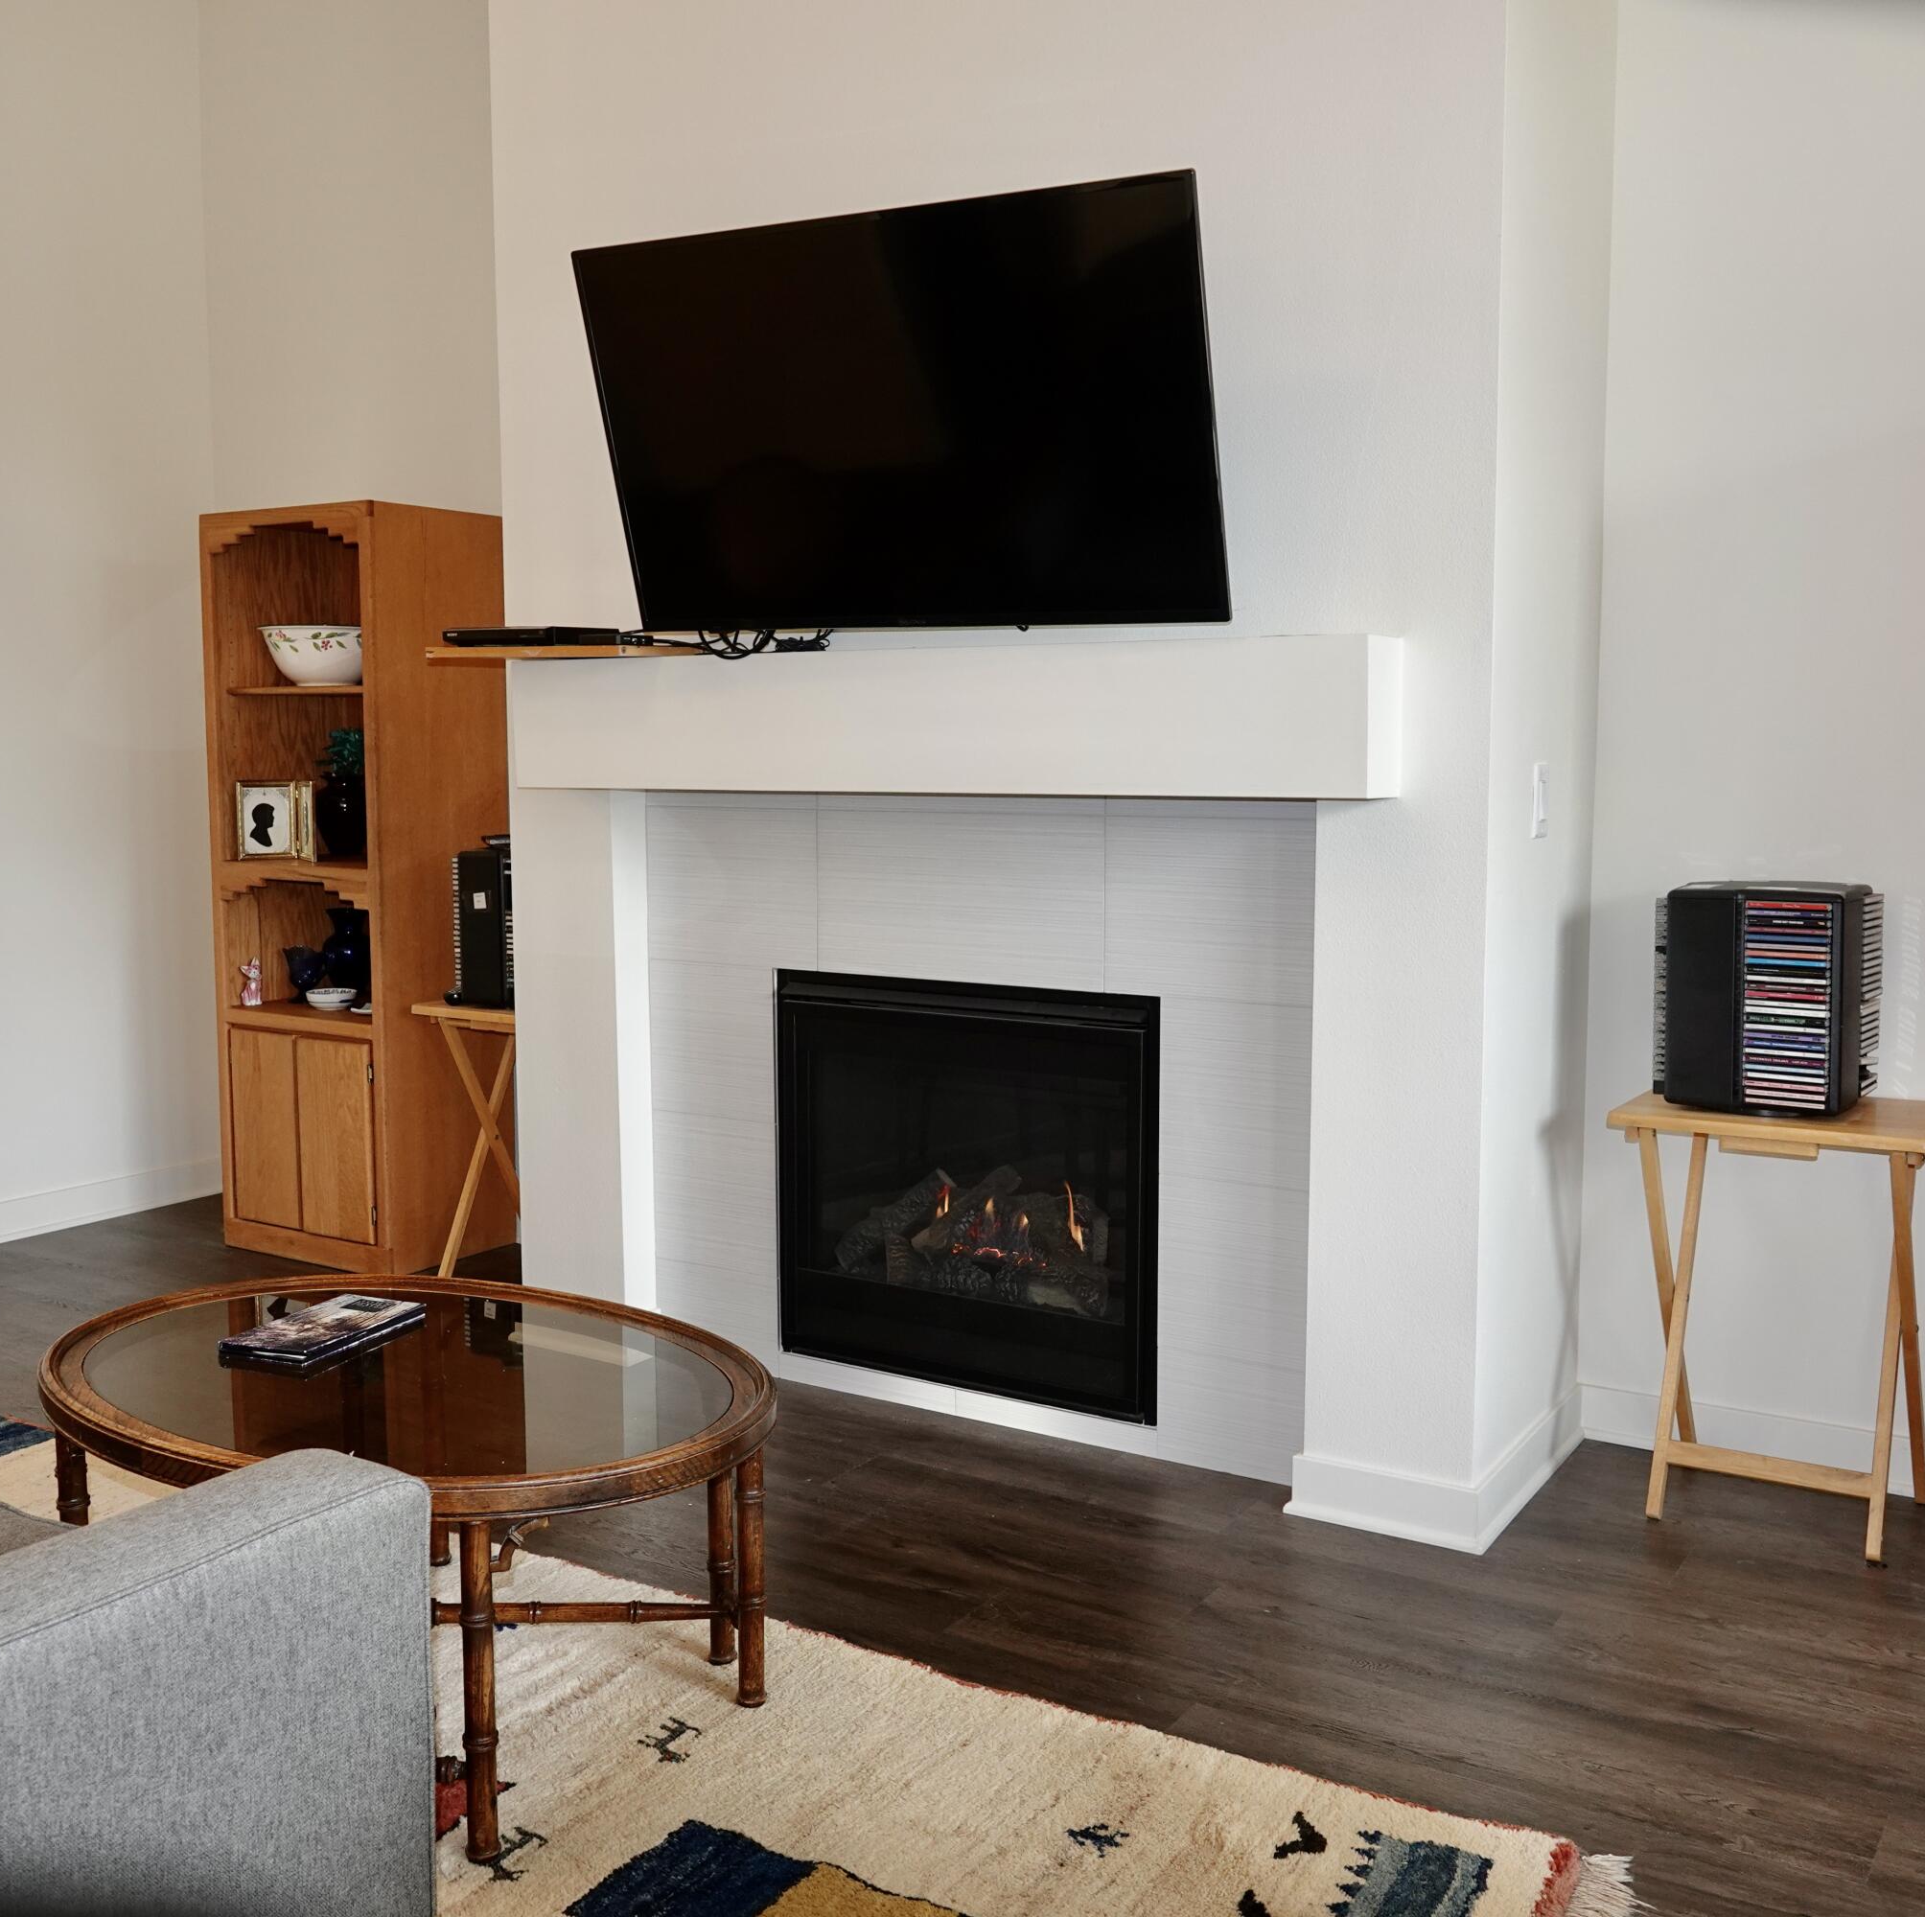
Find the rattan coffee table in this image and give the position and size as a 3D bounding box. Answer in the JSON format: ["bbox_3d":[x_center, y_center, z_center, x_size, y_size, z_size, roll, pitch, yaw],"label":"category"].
[{"bbox_3d":[-0.718,0.730,2.462,1.028,0.439,0.684,3,7,32],"label":"rattan coffee table"}]

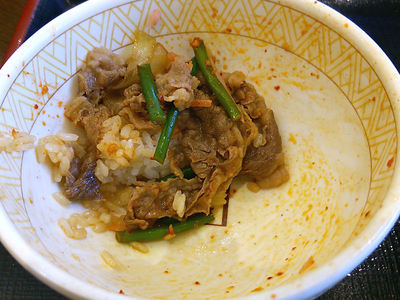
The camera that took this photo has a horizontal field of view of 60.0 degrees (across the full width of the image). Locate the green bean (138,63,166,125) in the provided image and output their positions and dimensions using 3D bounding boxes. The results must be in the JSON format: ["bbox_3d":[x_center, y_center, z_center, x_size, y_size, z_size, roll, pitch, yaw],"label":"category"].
[{"bbox_3d":[-0.022,-0.027,0.161,0.007,0.006,0.034,-13,58,-8],"label":"green bean"}]

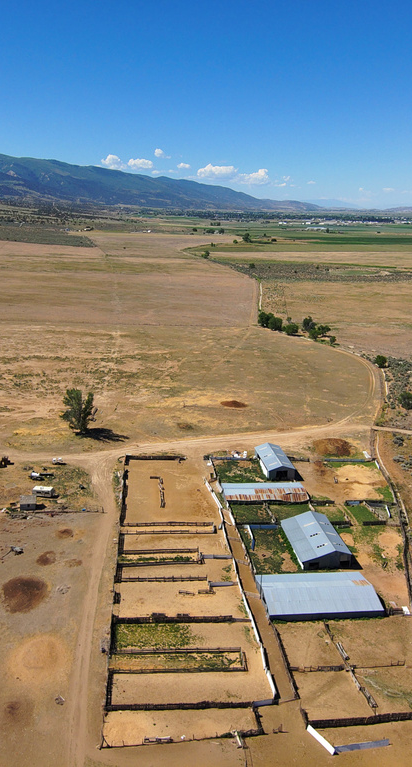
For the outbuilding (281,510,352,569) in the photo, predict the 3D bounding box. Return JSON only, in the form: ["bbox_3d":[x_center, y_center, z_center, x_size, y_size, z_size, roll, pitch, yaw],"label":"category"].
[{"bbox_3d":[31.630,44.930,179.150,13.660,5.450,22.370,-1,17,-8],"label":"outbuilding"}]

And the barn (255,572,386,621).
[{"bbox_3d":[28.100,52.500,156.700,28.300,4.000,17.000,-1,16,-7],"label":"barn"}]

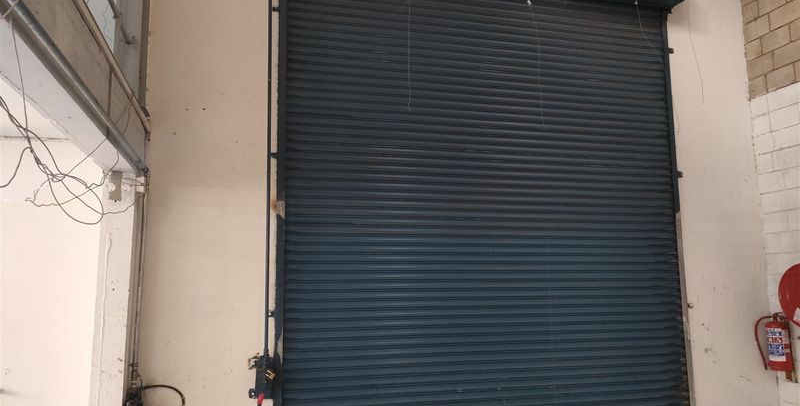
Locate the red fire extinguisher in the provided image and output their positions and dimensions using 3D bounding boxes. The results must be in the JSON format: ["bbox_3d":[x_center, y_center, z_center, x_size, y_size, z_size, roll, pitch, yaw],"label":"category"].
[{"bbox_3d":[3.530,1.313,5.911,0.190,0.535,0.285,5,-10,-31],"label":"red fire extinguisher"}]

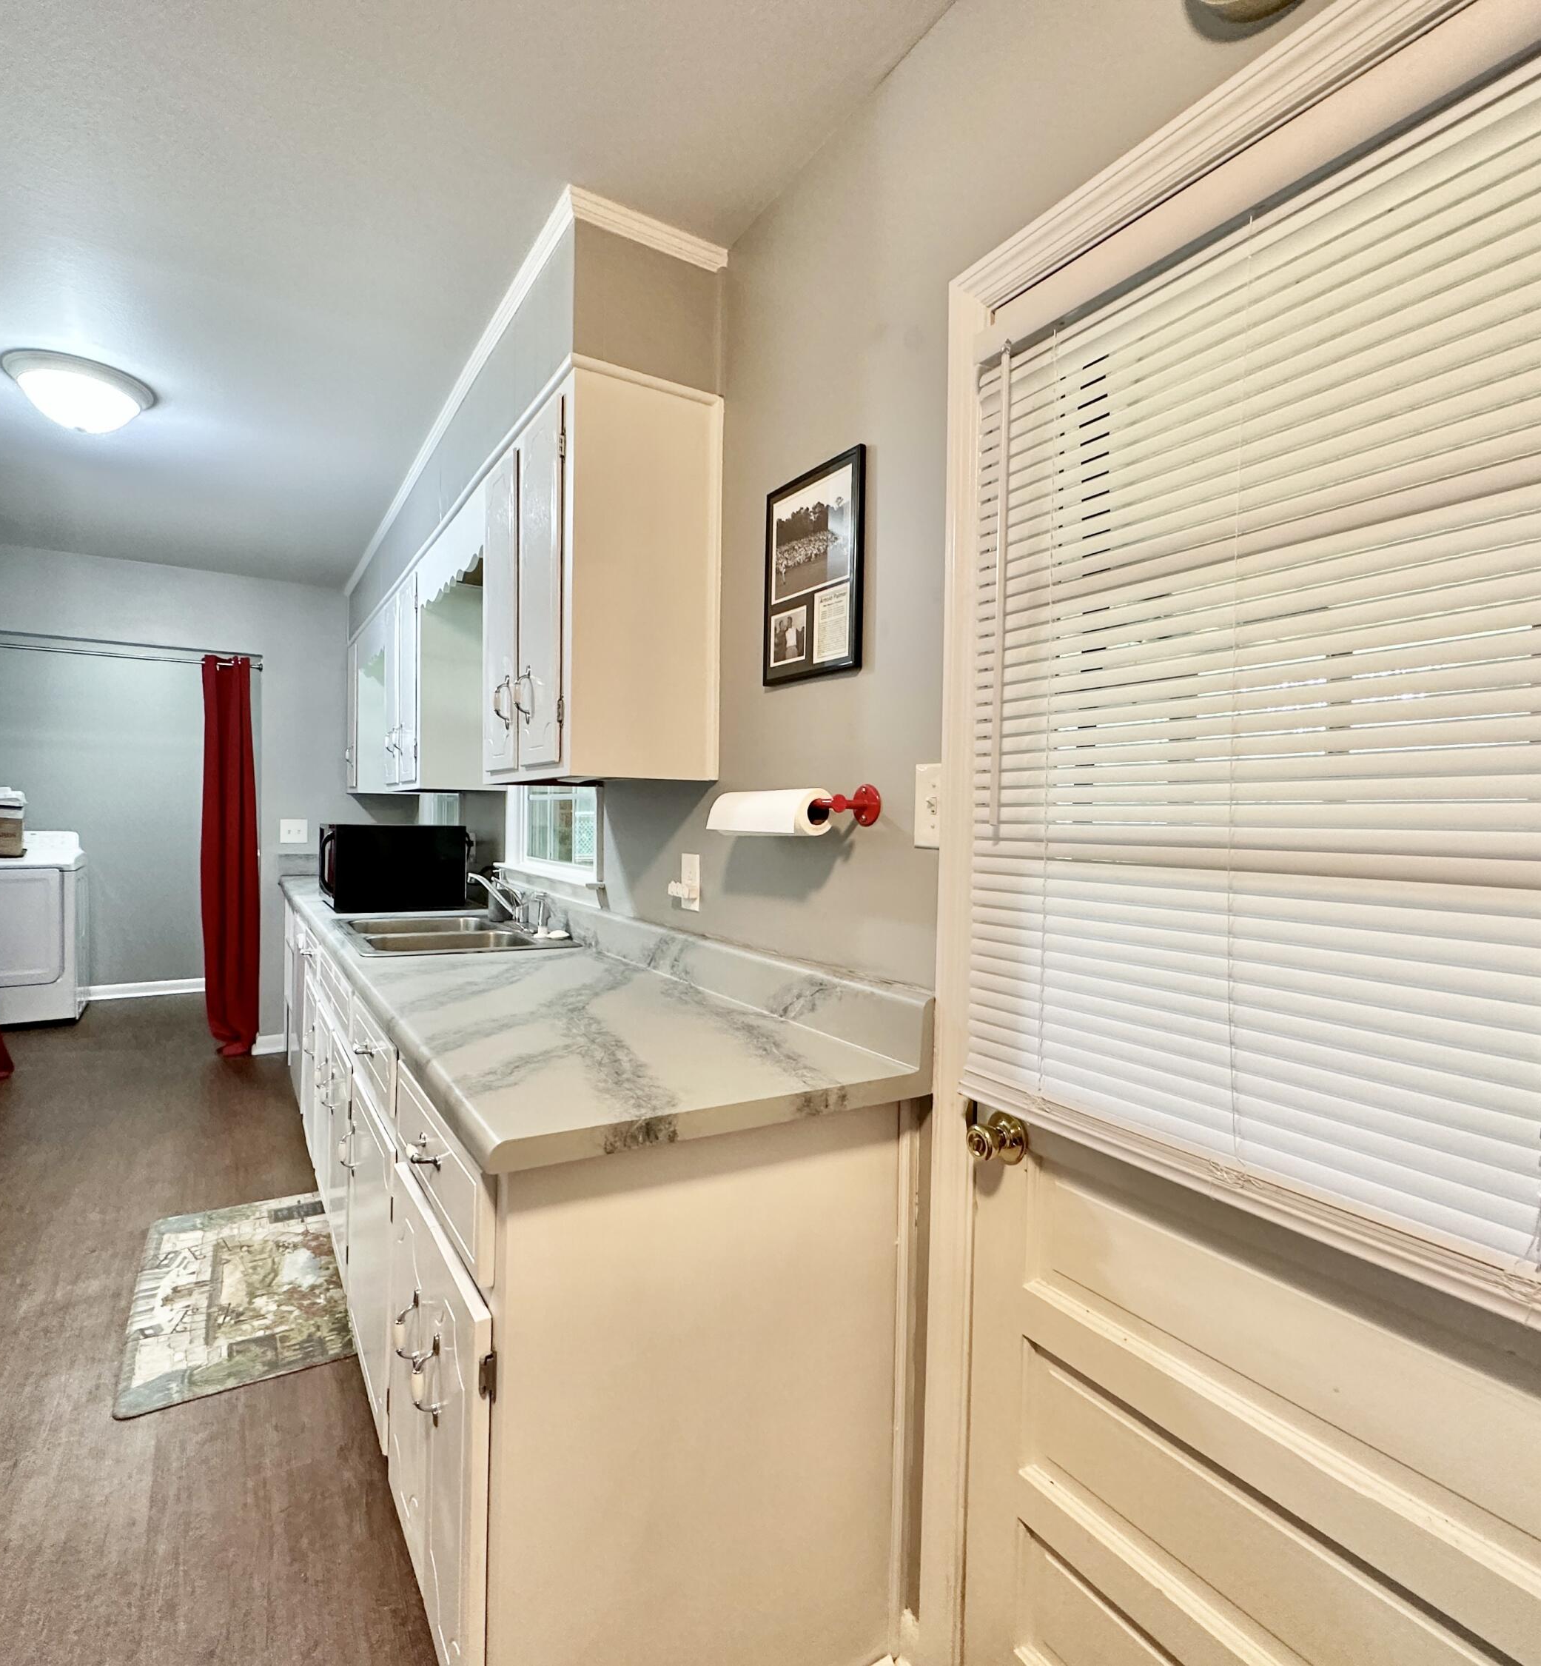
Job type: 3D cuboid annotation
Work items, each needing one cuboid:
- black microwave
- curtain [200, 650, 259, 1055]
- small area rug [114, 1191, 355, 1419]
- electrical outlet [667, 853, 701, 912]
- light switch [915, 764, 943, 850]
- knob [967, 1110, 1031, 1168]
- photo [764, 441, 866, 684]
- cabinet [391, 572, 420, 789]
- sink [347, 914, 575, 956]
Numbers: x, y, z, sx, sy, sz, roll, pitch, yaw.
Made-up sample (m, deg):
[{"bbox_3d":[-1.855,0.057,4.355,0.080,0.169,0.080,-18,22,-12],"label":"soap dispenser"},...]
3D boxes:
[{"bbox_3d":[-1.473,0.123,3.476,0.470,0.309,0.535,0,1,-31],"label":"black microwave"},{"bbox_3d":[-2.763,0.122,4.586,0.252,2.028,0.109,0,1,-31],"label":"curtain"},{"bbox_3d":[-1.433,1.200,2.455,0.505,0.012,1.079,0,1,-31],"label":"small area rug"},{"bbox_3d":[-0.193,0.110,1.978,0.042,0.123,0.085,0,1,-31],"label":"electrical outlet"},{"bbox_3d":[0.232,-0.039,1.303,0.018,0.125,0.081,0,1,-31],"label":"light switch"},{"bbox_3d":[0.282,0.396,1.148,0.060,0.068,0.068,0,1,-31],"label":"knob"},{"bbox_3d":[0.072,-0.445,1.539,0.020,0.358,0.298,0,1,-31],"label":"photo"},{"bbox_3d":[-1.214,-0.552,3.366,0.317,0.786,0.771,0,1,-31],"label":"cabinet"},{"bbox_3d":[-0.972,0.389,2.688,0.552,0.190,0.848,0,1,-31],"label":"sink"}]

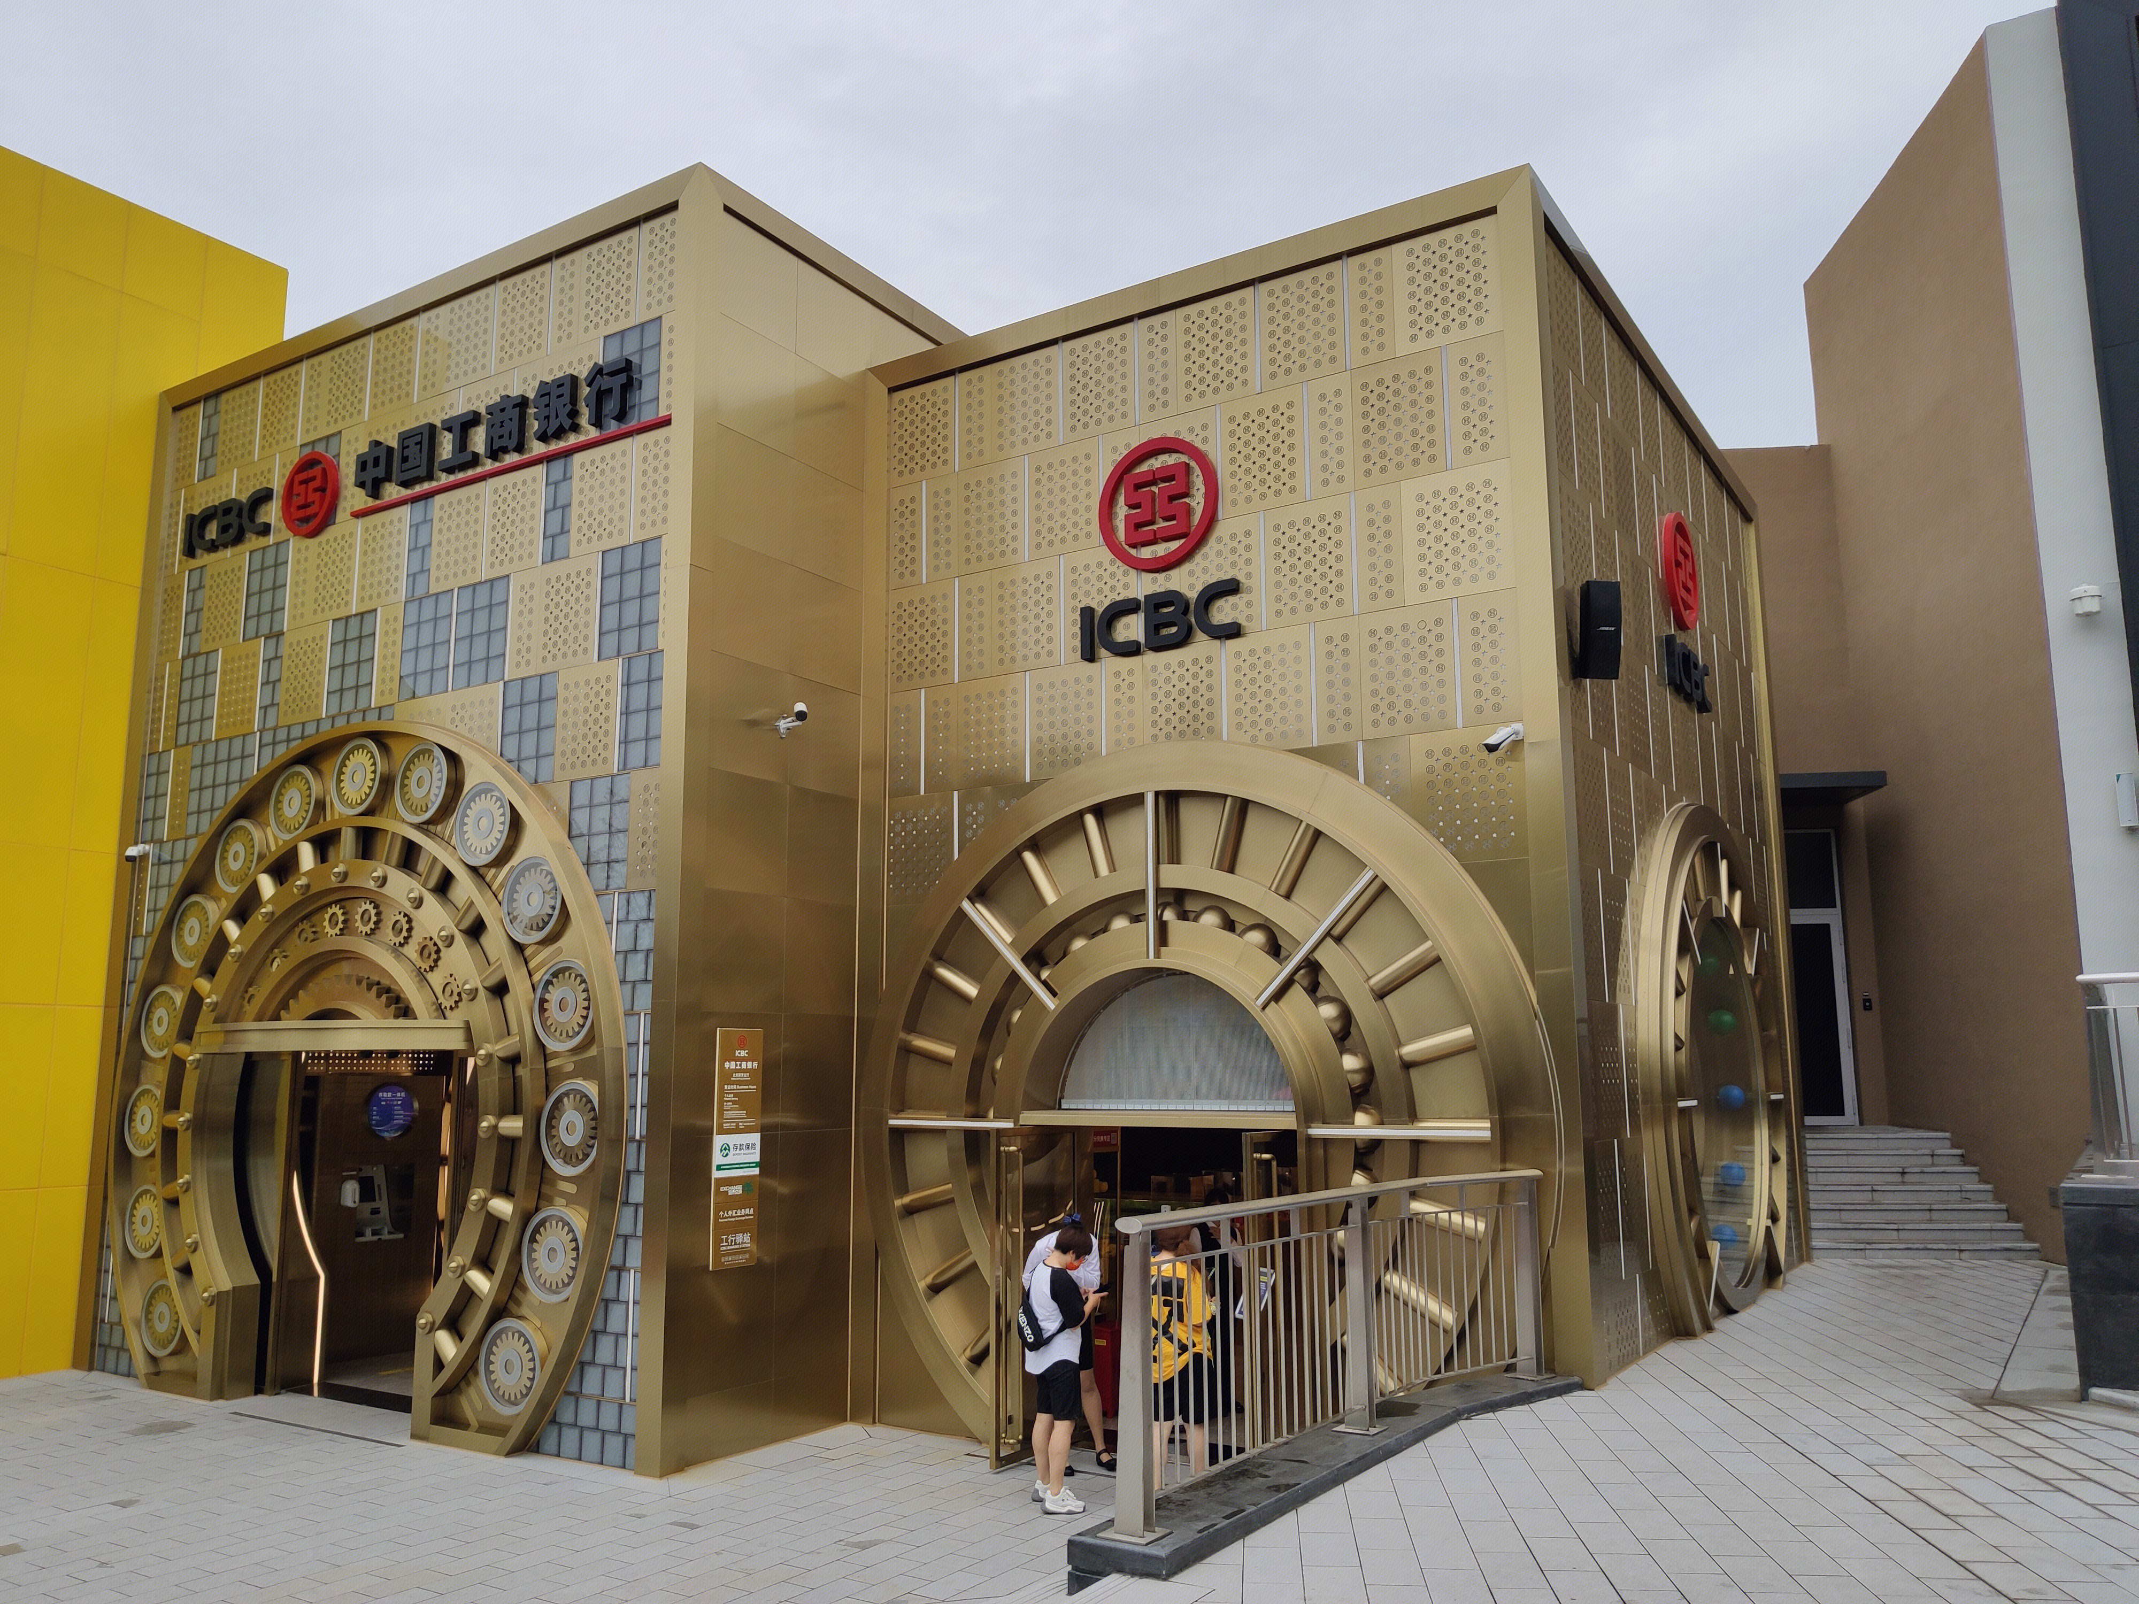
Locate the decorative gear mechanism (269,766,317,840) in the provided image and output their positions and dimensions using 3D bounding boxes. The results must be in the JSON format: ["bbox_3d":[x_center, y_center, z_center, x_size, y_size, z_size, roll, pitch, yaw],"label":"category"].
[{"bbox_3d":[-6.242,0.014,13.021,0.623,0.623,0.103,-6,-10,33],"label":"decorative gear mechanism"}]

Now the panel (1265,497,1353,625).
[{"bbox_3d":[1.592,-1.607,10.717,0.618,0.823,0.040,-6,-11,33],"label":"panel"}]

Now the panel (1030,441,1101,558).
[{"bbox_3d":[-0.045,-2.135,11.277,0.583,0.784,0.060,-6,-11,32],"label":"panel"}]

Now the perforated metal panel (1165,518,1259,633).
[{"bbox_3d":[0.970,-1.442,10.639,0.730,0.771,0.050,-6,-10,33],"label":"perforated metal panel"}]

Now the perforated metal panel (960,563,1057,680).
[{"bbox_3d":[-0.424,-1.298,11.524,0.902,0.799,0.040,-6,-11,33],"label":"perforated metal panel"}]

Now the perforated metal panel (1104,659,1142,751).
[{"bbox_3d":[0.384,-0.612,10.879,0.274,0.784,0.040,-6,-11,33],"label":"perforated metal panel"}]

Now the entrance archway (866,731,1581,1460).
[{"bbox_3d":[0.690,1.881,10.257,4.880,4.504,0.573,-6,-11,32],"label":"entrance archway"}]

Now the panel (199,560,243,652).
[{"bbox_3d":[-7.449,-1.745,14.179,0.627,0.803,0.040,-6,-11,33],"label":"panel"}]

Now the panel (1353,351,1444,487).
[{"bbox_3d":[2.032,-2.361,9.946,0.593,0.784,0.060,-6,-11,32],"label":"panel"}]

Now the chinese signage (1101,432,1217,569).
[{"bbox_3d":[0.622,-2.096,11.327,0.929,0.929,0.100,-6,-11,33],"label":"chinese signage"}]

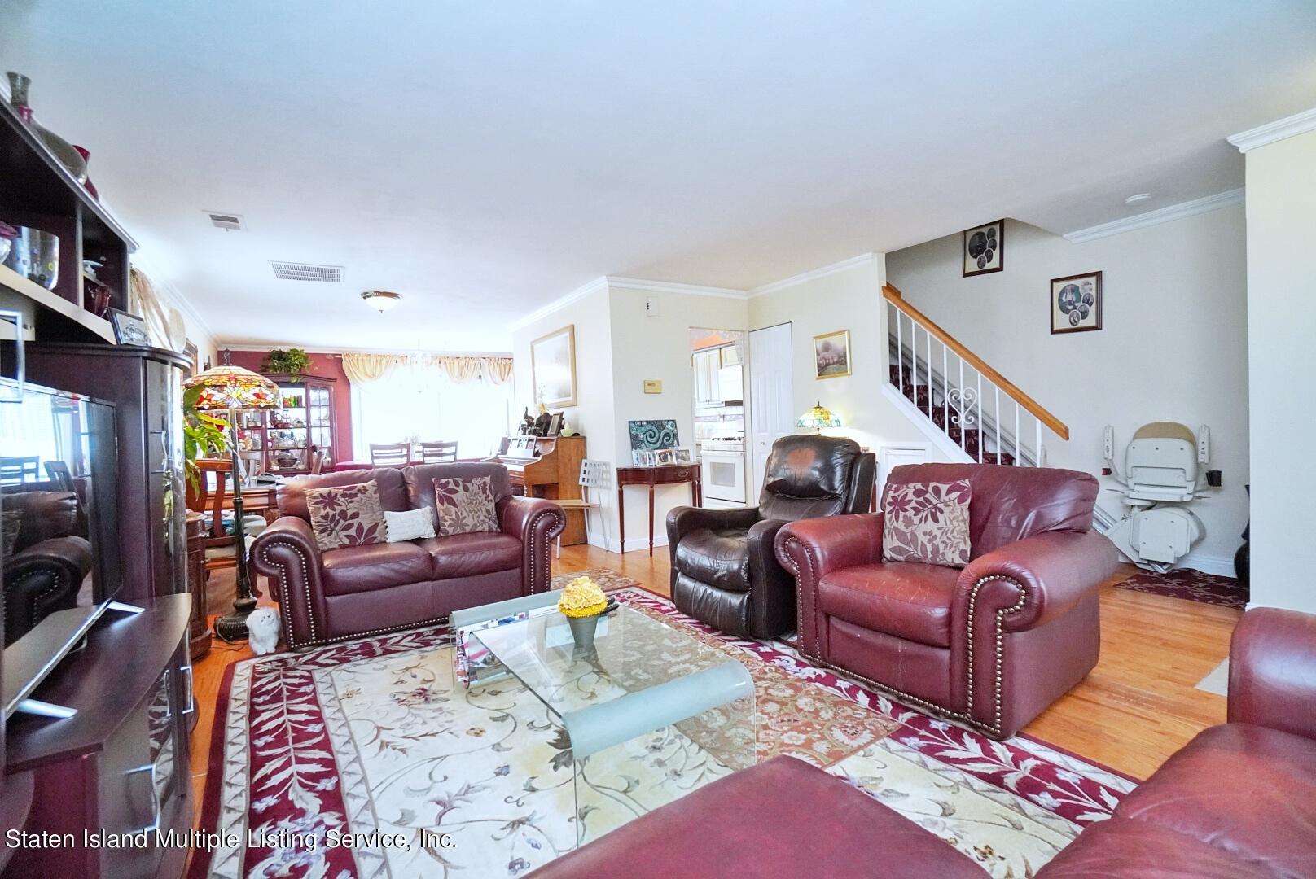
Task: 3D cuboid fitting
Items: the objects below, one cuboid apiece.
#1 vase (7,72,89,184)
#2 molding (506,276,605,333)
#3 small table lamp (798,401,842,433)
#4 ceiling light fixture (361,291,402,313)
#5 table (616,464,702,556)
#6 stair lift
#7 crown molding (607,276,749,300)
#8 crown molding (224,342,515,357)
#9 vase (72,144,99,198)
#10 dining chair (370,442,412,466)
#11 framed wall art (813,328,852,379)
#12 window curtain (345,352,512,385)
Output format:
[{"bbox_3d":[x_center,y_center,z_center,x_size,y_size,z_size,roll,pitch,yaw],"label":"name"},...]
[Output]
[{"bbox_3d":[-1.828,-0.902,1.583,0.235,0.285,0.235,-4,2,-33],"label":"vase"},{"bbox_3d":[-1.135,-1.379,5.820,0.070,0.075,2.600,-4,2,-33],"label":"molding"},{"bbox_3d":[1.347,-0.073,4.584,0.360,0.500,0.360,-3,2,-32],"label":"small table lamp"},{"bbox_3d":[-2.544,-1.264,5.067,0.400,0.180,0.400,-3,2,-33],"label":"ceiling light fixture"},{"bbox_3d":[0.127,0.614,4.930,0.930,0.752,0.370,-3,2,-33],"label":"table"},{"bbox_3d":[3.339,0.387,3.649,0.380,0.990,0.570,-4,2,-33],"label":"stair lift"},{"bbox_3d":[0.252,-1.417,5.179,1.660,0.078,0.070,-3,2,-32],"label":"crown molding"},{"bbox_3d":[-4.165,-1.340,8.405,4.000,0.080,0.075,-3,2,-32],"label":"crown molding"},{"bbox_3d":[-1.953,-0.849,1.835,0.115,0.250,0.115,-3,2,-32],"label":"vase"},{"bbox_3d":[-3.232,0.564,6.612,0.450,1.015,0.530,-3,2,-33],"label":"dining chair"},{"bbox_3d":[1.525,-0.738,4.828,0.030,0.390,0.390,-3,2,-33],"label":"framed wall art"},{"bbox_3d":[-3.477,-1.103,8.726,2.620,0.500,0.130,-3,2,-32],"label":"window curtain"}]

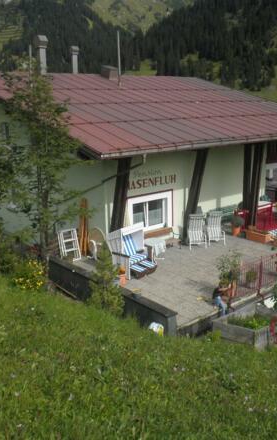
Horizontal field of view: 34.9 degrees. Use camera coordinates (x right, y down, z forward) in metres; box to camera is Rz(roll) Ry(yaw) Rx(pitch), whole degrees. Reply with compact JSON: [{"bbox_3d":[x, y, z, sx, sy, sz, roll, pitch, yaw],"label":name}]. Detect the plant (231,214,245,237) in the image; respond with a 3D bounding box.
[{"bbox_3d":[3.989,0.186,17.737,0.500,0.830,0.500,-2,13,1],"label":"plant"}]

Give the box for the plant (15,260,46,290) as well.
[{"bbox_3d":[-3.363,1.681,13.600,0.820,0.850,0.800,-12,17,-36],"label":"plant"}]

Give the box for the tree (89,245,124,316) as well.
[{"bbox_3d":[-0.811,1.533,11.167,0.850,1.950,0.850,-2,13,1],"label":"tree"}]

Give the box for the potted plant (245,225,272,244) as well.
[{"bbox_3d":[4.650,0.554,17.022,0.450,0.400,1.100,-7,14,-19],"label":"potted plant"}]

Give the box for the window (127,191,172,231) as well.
[{"bbox_3d":[0.442,-0.177,15.521,2.000,1.460,0.160,-12,17,-36],"label":"window"}]

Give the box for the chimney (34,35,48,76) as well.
[{"bbox_3d":[-5.075,-8.596,22.896,0.520,2.000,0.520,-12,17,-37],"label":"chimney"}]

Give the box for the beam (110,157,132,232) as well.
[{"bbox_3d":[-0.607,-0.198,13.711,0.340,3.680,0.240,-12,31,-36],"label":"beam"}]

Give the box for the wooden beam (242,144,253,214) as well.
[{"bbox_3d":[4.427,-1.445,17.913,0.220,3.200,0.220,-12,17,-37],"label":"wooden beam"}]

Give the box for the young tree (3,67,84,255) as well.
[{"bbox_3d":[-3.243,-1.997,15.046,2.450,6.300,2.450,-12,17,-37],"label":"young tree"}]

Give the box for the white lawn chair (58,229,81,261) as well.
[{"bbox_3d":[-2.320,0.853,15.077,0.620,1.020,0.500,-12,17,-36],"label":"white lawn chair"}]

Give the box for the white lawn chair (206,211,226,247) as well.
[{"bbox_3d":[2.853,0.310,16.350,0.620,1.120,0.720,-3,13,-3],"label":"white lawn chair"}]

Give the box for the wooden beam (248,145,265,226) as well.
[{"bbox_3d":[4.748,-1.246,17.651,0.240,3.589,0.240,-13,21,-37],"label":"wooden beam"}]

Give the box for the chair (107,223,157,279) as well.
[{"bbox_3d":[-0.119,0.941,13.886,1.100,1.500,1.160,10,18,41],"label":"chair"}]

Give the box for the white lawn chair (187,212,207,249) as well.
[{"bbox_3d":[2.106,0.430,15.955,0.620,1.120,0.720,-4,14,-7],"label":"white lawn chair"}]

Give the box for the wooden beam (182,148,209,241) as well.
[{"bbox_3d":[1.949,-0.758,15.589,0.340,3.710,0.240,-12,30,-36],"label":"wooden beam"}]

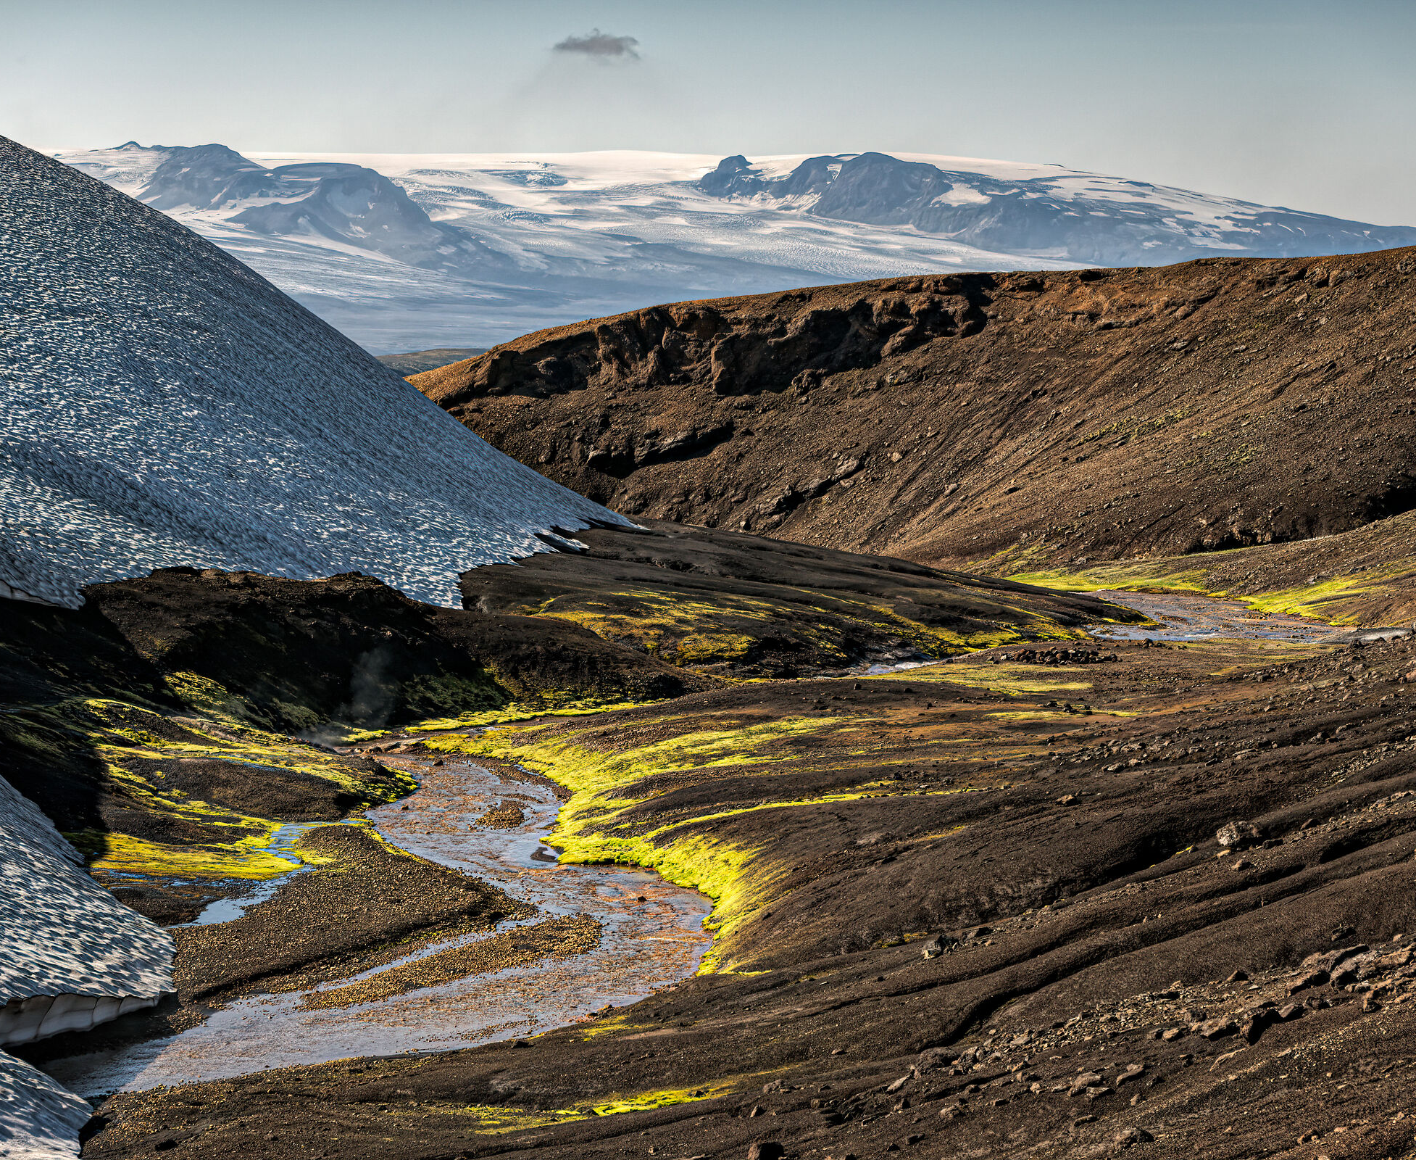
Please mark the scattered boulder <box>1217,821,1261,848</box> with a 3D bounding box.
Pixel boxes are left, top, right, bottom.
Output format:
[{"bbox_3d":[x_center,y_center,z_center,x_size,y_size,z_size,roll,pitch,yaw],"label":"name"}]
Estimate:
[{"bbox_3d":[14.860,7.100,115.000,1.200,0.720,0.950,0,5,0],"label":"scattered boulder"}]

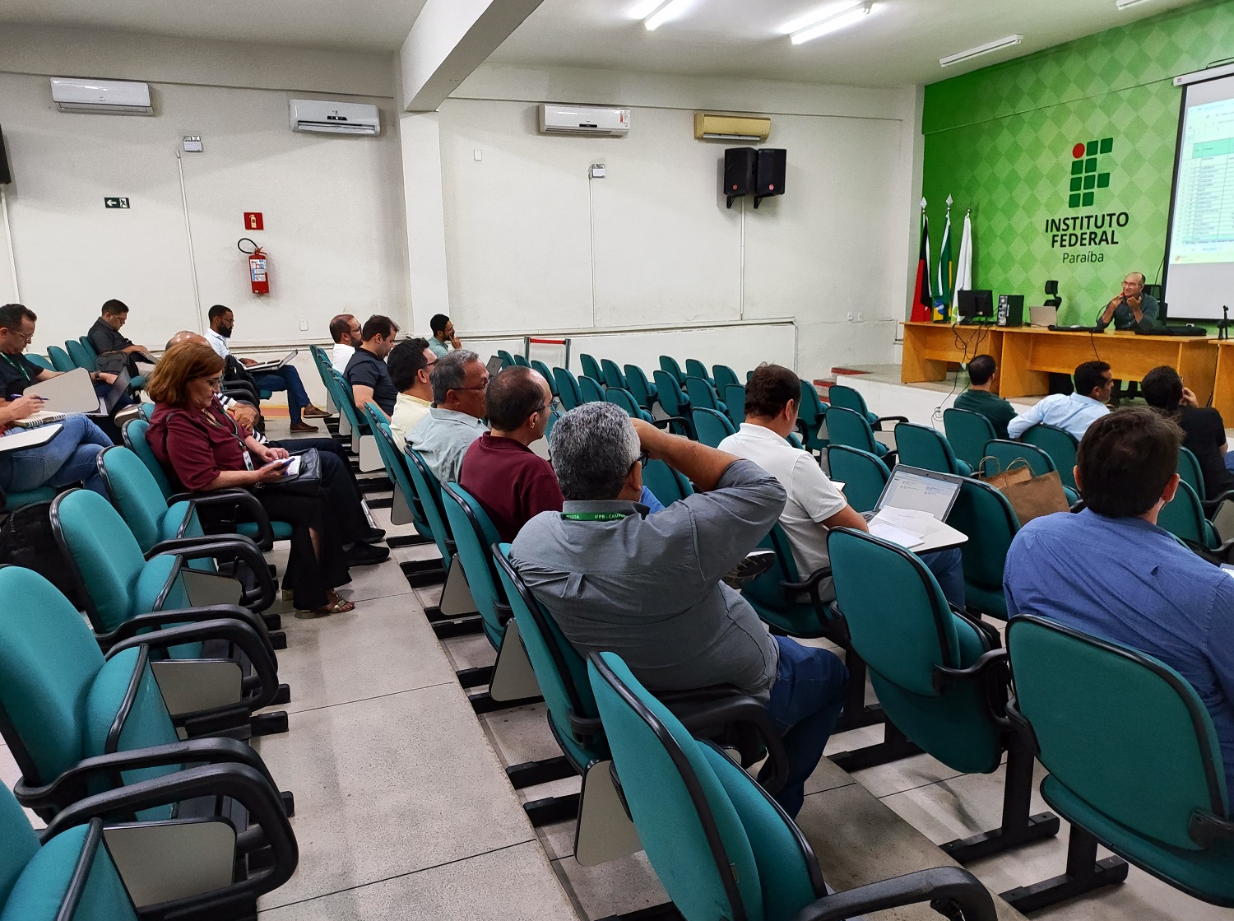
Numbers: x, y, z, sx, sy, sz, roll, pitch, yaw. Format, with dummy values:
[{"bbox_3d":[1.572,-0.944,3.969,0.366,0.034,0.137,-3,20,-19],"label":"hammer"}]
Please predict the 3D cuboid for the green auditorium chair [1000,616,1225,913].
[{"bbox_3d":[1.203,0.743,1.906,0.570,0.870,0.620,-6,12,-20],"label":"green auditorium chair"}]

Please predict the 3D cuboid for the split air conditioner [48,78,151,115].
[{"bbox_3d":[-5.609,-3.956,9.346,0.920,0.300,0.220,-6,13,-22],"label":"split air conditioner"}]

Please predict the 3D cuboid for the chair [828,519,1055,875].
[{"bbox_3d":[0.899,0.610,2.483,0.540,0.841,0.610,-6,13,-22],"label":"chair"}]

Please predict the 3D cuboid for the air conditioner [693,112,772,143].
[{"bbox_3d":[1.640,-4.703,12.112,1.080,0.320,0.240,-6,13,-22],"label":"air conditioner"}]

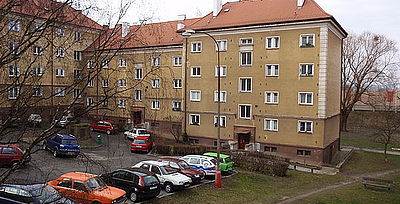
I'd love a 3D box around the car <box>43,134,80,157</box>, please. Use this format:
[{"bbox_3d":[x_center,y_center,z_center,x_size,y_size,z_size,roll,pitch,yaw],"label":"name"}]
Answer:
[{"bbox_3d":[-12.350,3.740,28.800,1.750,1.600,4.350,-1,3,-42],"label":"car"}]

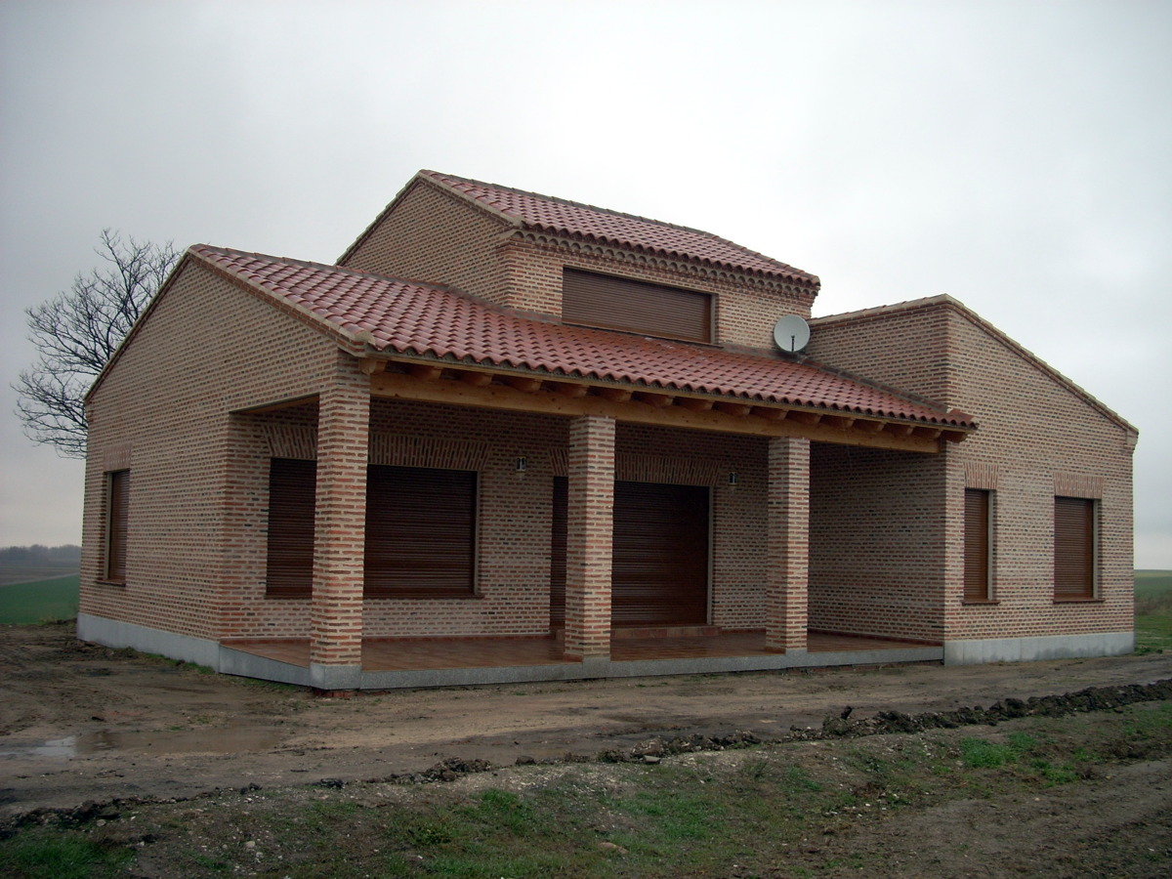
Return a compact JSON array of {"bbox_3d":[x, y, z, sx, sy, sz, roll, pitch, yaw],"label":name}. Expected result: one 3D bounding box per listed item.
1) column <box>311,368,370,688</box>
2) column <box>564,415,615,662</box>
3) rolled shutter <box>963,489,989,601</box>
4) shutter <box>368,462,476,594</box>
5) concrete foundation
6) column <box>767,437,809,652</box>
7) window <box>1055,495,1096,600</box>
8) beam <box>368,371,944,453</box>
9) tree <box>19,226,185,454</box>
[{"bbox_3d":[-2.502,0.954,12.794,0.376,3.110,0.376,5,-6,-36],"label":"column"},{"bbox_3d":[0.049,1.166,14.649,0.376,2.790,0.376,5,-6,-36],"label":"column"},{"bbox_3d":[5.799,1.578,18.750,0.723,1.642,0.099,5,-6,-36],"label":"rolled shutter"},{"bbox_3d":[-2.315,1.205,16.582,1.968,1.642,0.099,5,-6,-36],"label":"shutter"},{"bbox_3d":[7.098,3.273,19.612,4.985,0.340,0.295,5,-6,-36],"label":"concrete foundation"},{"bbox_3d":[2.670,1.400,16.555,0.376,2.790,0.376,5,-6,-36],"label":"column"},{"bbox_3d":[7.864,1.760,20.227,1.306,1.642,0.138,5,-6,-36],"label":"window"},{"bbox_3d":[1.424,-0.221,15.701,9.298,0.227,0.197,5,-6,-36],"label":"beam"},{"bbox_3d":[-10.095,-0.449,29.376,5.992,8.721,5.992,5,-6,-36],"label":"tree"}]

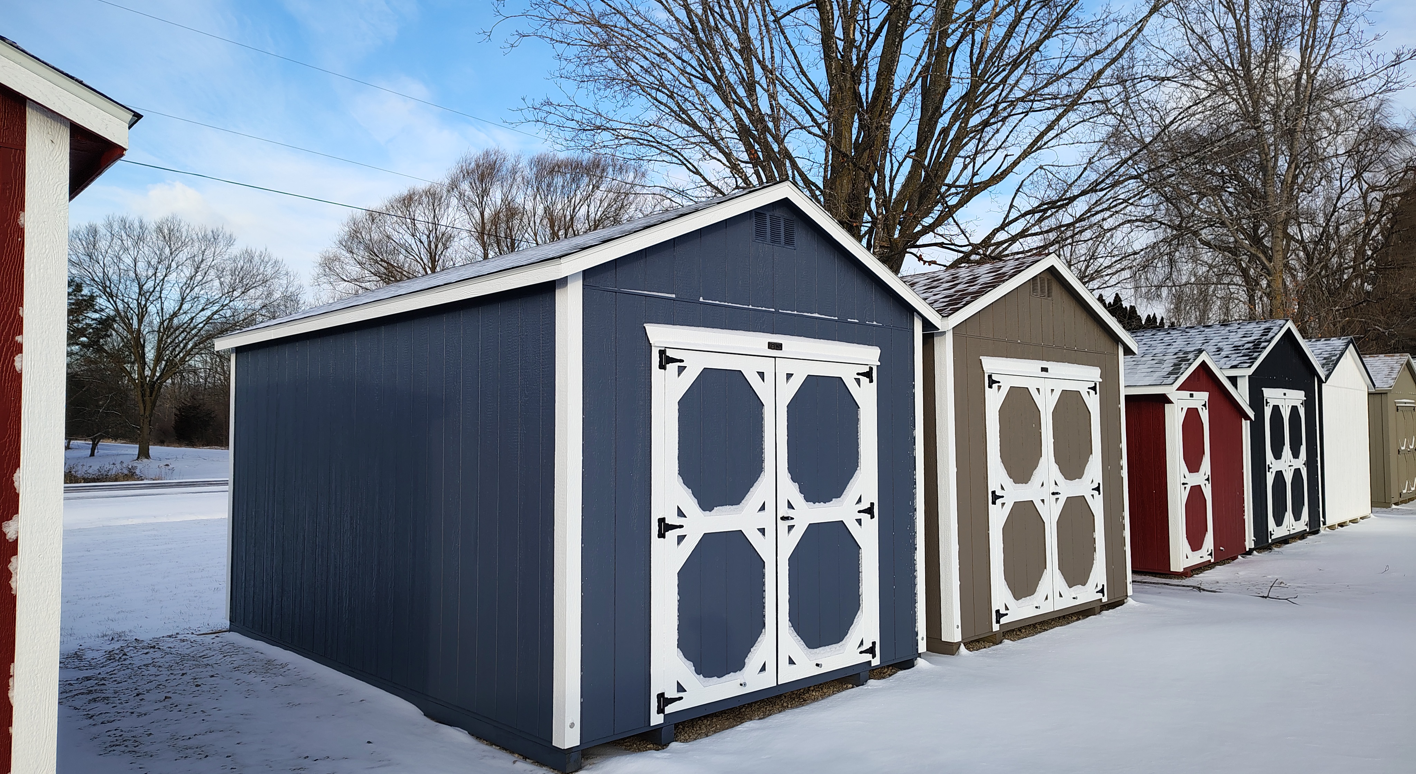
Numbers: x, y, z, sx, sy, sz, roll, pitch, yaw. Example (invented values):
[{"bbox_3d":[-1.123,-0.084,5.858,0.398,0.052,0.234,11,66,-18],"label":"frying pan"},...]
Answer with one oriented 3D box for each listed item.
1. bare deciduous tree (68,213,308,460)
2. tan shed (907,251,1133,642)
[{"bbox_3d":[-33.990,-3.140,62.000,15.800,15.400,15.500,0,-3,0],"label":"bare deciduous tree"},{"bbox_3d":[1.415,0.560,10.016,3.260,3.190,4.600,2,-4,-43],"label":"tan shed"}]

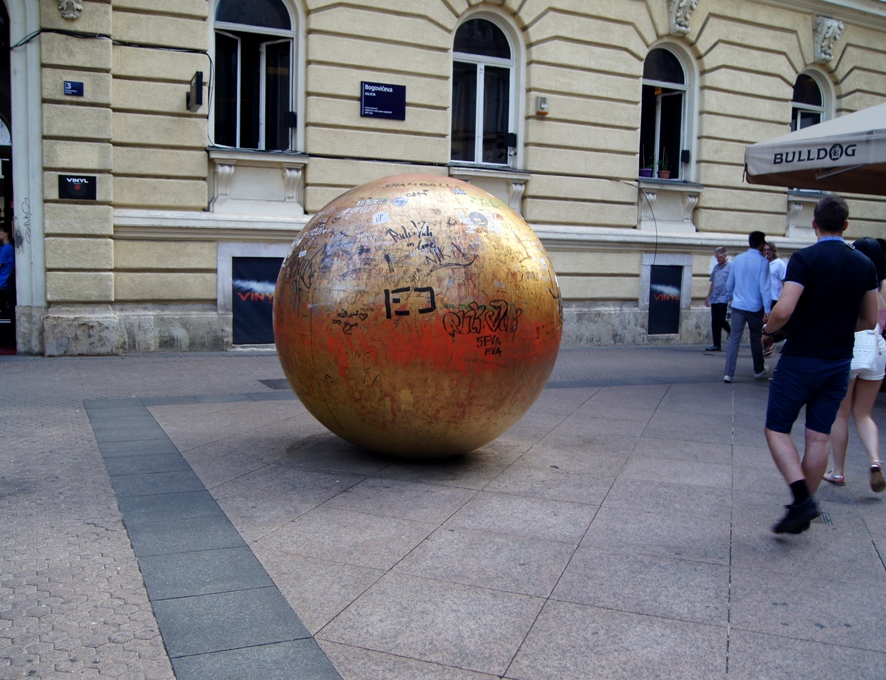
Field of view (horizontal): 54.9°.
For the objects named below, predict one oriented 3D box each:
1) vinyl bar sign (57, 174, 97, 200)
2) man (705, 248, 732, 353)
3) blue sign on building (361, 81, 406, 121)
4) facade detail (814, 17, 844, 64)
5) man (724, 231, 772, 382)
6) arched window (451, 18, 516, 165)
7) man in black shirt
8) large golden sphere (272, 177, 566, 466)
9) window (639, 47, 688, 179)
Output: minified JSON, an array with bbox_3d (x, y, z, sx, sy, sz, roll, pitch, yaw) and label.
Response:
[{"bbox_3d":[-4.613,-1.925,10.766,0.448,0.299,0.030,-2,6,-27],"label":"vinyl bar sign"},{"bbox_3d":[4.825,-0.726,14.837,0.500,1.775,0.460,-2,7,-35],"label":"man"},{"bbox_3d":[-0.885,-3.540,12.655,0.708,0.533,0.030,-2,6,-27],"label":"blue sign on building"},{"bbox_3d":[7.472,-5.786,16.558,0.550,0.821,0.280,-2,6,-27],"label":"facade detail"},{"bbox_3d":[3.837,-0.414,10.704,0.520,1.858,0.460,5,7,36],"label":"man"},{"bbox_3d":[0.624,-3.949,13.614,1.136,2.241,0.150,-2,6,-27],"label":"arched window"},{"bbox_3d":[1.977,0.131,4.558,0.560,1.788,0.520,1,5,-5],"label":"man in black shirt"},{"bbox_3d":[-0.167,-0.159,5.950,2.000,2.000,2.000,1,5,0],"label":"large golden sphere"},{"bbox_3d":[3.935,-4.054,15.305,1.112,2.281,0.150,-2,6,-27],"label":"window"}]

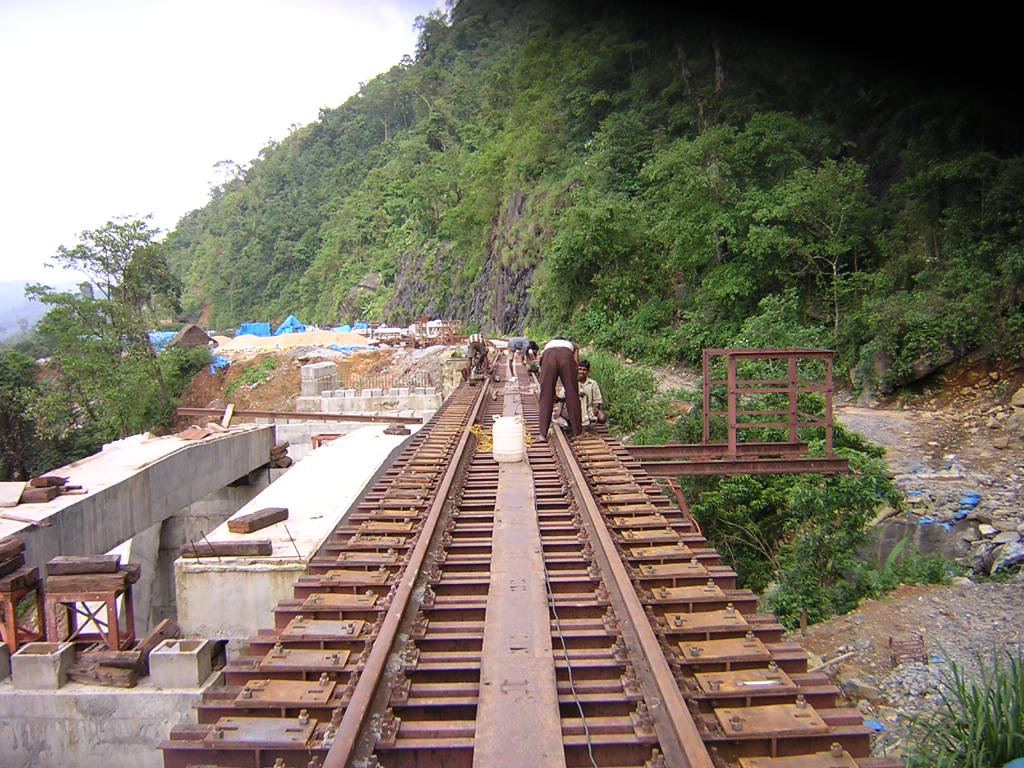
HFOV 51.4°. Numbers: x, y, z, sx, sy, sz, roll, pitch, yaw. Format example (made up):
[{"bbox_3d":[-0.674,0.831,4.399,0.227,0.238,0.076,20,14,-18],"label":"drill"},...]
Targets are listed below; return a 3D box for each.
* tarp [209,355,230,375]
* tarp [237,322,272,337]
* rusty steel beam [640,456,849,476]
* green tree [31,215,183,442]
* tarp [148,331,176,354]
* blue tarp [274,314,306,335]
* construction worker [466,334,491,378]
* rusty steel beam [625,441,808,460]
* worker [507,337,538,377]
[{"bbox_3d":[-13.459,-0.897,49.000,1.050,0.950,0.700,-1,3,0],"label":"tarp"},{"bbox_3d":[-19.345,-4.019,80.000,2.500,1.200,2.000,-1,3,0],"label":"tarp"},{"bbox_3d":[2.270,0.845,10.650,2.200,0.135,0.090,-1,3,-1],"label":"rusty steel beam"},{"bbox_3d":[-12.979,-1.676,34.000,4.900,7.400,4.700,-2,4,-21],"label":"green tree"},{"bbox_3d":[-23.563,-2.806,72.000,2.100,1.600,1.800,-2,4,-17],"label":"tarp"},{"bbox_3d":[-16.640,-4.395,80.000,2.400,1.600,2.400,-1,3,-11],"label":"blue tarp"},{"bbox_3d":[-0.783,-0.618,25.100,0.580,1.150,0.800,-1,3,0],"label":"construction worker"},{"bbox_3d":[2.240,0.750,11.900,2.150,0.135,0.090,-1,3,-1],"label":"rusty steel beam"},{"bbox_3d":[0.266,-0.672,27.000,0.820,1.030,0.500,-1,3,0],"label":"worker"}]

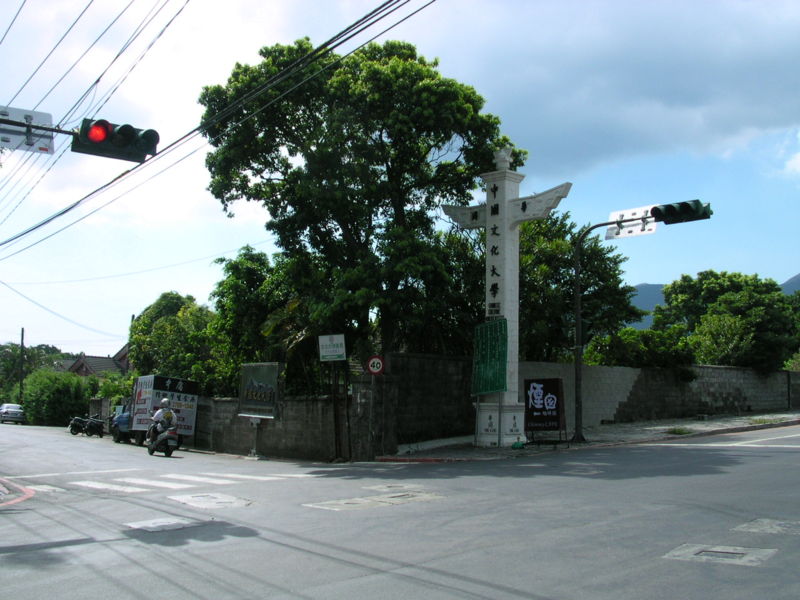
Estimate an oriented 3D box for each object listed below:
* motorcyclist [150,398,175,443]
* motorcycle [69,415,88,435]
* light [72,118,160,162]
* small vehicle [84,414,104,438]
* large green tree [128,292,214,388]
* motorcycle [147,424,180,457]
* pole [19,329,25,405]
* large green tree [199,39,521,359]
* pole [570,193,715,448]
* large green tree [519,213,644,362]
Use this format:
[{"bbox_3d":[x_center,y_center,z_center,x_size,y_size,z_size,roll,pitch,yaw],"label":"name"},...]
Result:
[{"bbox_3d":[-6.331,3.199,22.700,0.600,1.170,0.750,5,-7,-38],"label":"motorcyclist"},{"bbox_3d":[-14.565,5.672,38.800,0.680,1.080,1.800,5,-8,-42],"label":"motorcycle"},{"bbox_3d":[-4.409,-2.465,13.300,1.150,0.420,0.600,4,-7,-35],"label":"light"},{"bbox_3d":[-13.567,5.636,38.100,0.680,1.080,1.800,5,-8,-42],"label":"small vehicle"},{"bbox_3d":[-8.270,2.376,31.500,3.800,5.300,3.800,0,-6,0],"label":"large green tree"},{"bbox_3d":[-6.305,3.571,22.700,0.680,1.120,1.800,5,-7,-38],"label":"motorcycle"},{"bbox_3d":[-29.191,5.905,66.000,0.250,7.500,0.250,0,-6,0],"label":"pole"},{"bbox_3d":[-1.171,-1.992,26.000,9.400,11.600,9.000,0,-6,0],"label":"large green tree"},{"bbox_3d":[5.204,0.634,19.085,3.450,5.200,0.700,-5,-8,45],"label":"pole"},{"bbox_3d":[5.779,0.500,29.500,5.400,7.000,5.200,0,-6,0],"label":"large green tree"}]

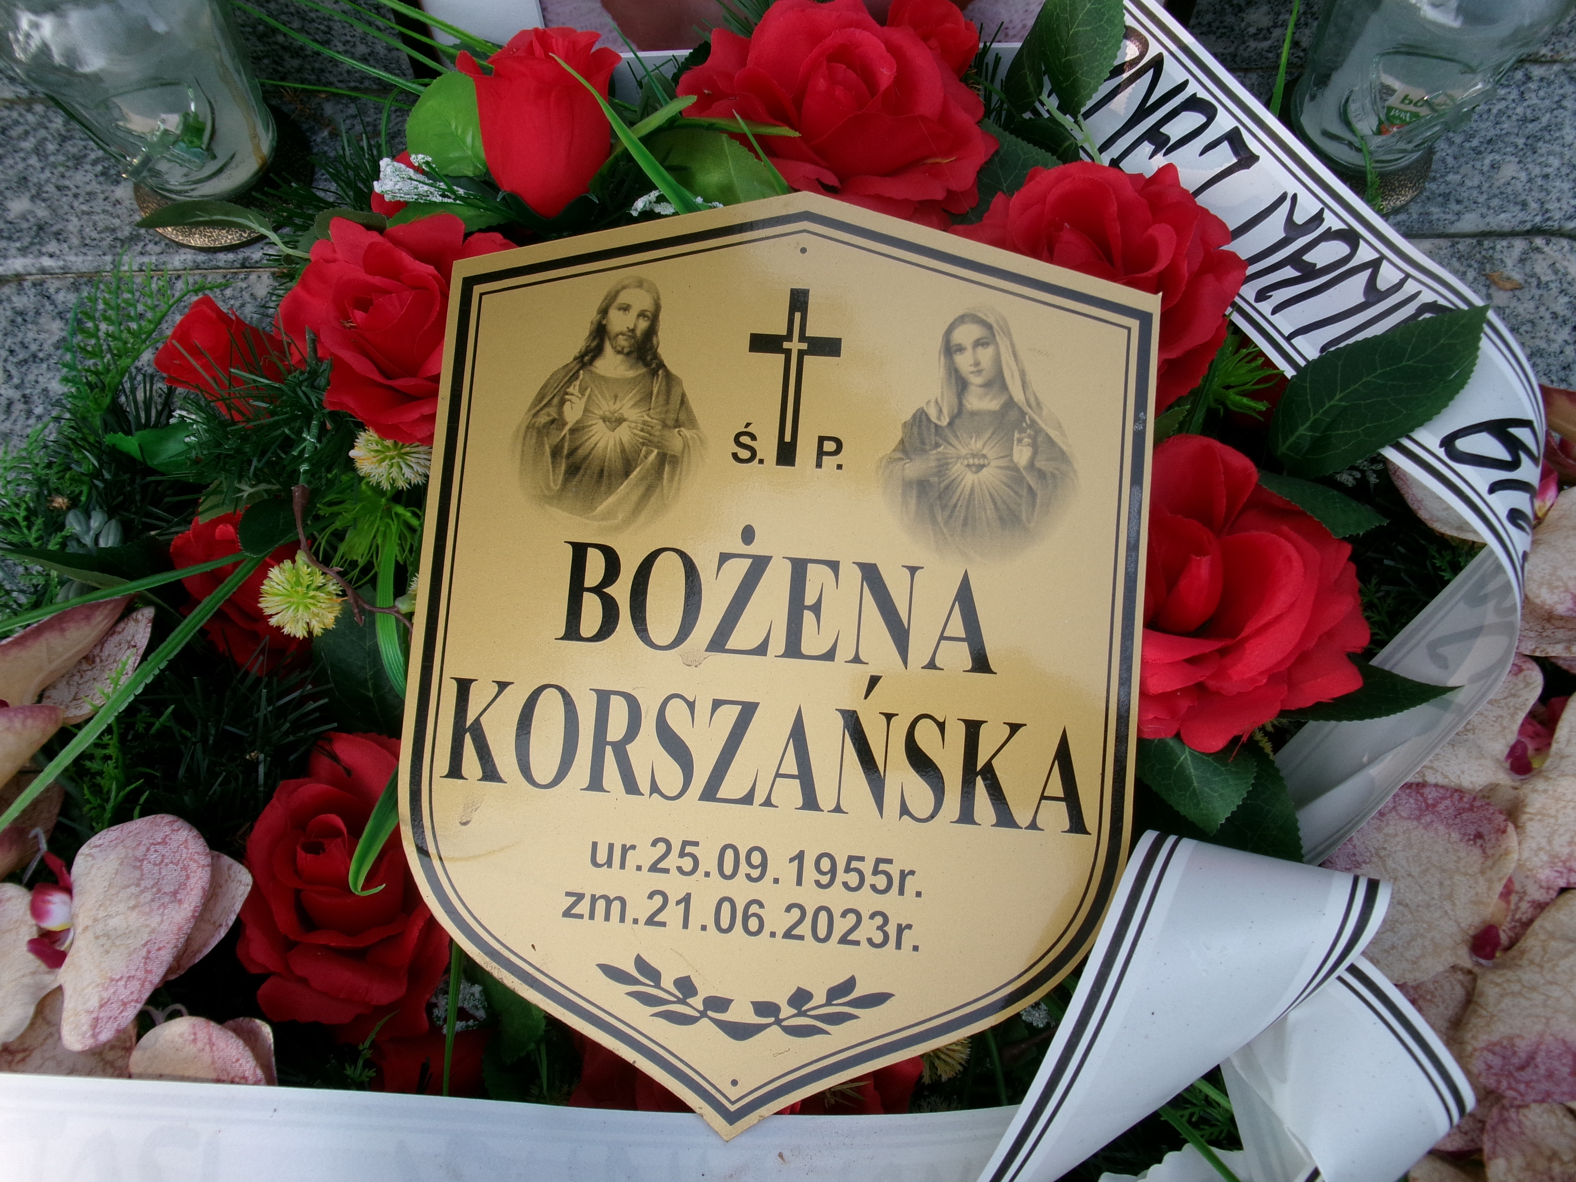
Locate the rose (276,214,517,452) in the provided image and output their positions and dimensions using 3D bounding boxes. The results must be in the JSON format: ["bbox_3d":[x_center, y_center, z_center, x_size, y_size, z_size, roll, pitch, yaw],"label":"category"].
[{"bbox_3d":[-0.140,-0.092,0.445,0.085,0.055,0.083,-3,72,11],"label":"rose"}]

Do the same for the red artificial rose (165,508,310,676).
[{"bbox_3d":[-0.183,0.001,0.425,0.049,0.037,0.053,-2,69,5],"label":"red artificial rose"}]

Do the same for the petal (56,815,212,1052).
[{"bbox_3d":[-0.182,0.095,0.355,0.042,0.018,0.068,22,90,22],"label":"petal"}]

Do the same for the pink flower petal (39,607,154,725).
[{"bbox_3d":[-0.234,0.025,0.430,0.028,0.012,0.053,43,82,8],"label":"pink flower petal"}]

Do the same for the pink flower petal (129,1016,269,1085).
[{"bbox_3d":[-0.190,0.151,0.410,0.045,0.014,0.035,0,72,0],"label":"pink flower petal"}]

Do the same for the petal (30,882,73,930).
[{"bbox_3d":[-0.209,0.090,0.362,0.014,0.014,0.013,4,37,5],"label":"petal"}]

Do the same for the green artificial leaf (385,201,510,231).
[{"bbox_3d":[-0.117,-0.129,0.443,0.048,0.009,0.025,-4,73,-1],"label":"green artificial leaf"}]

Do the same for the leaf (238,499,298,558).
[{"bbox_3d":[-0.165,-0.020,0.405,0.025,0.010,0.020,-29,66,-6],"label":"leaf"}]

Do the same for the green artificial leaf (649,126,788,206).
[{"bbox_3d":[-0.024,-0.141,0.433,0.048,0.014,0.042,-6,98,1],"label":"green artificial leaf"}]

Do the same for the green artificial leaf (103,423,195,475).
[{"bbox_3d":[-0.219,-0.048,0.440,0.038,0.011,0.024,13,59,7],"label":"green artificial leaf"}]

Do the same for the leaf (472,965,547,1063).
[{"bbox_3d":[-0.084,0.126,0.385,0.027,0.010,0.039,-14,96,7],"label":"leaf"}]

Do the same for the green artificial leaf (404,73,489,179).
[{"bbox_3d":[-0.111,-0.157,0.425,0.034,0.009,0.041,-41,84,-2],"label":"green artificial leaf"}]

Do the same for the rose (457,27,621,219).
[{"bbox_3d":[-0.080,-0.150,0.410,0.051,0.056,0.051,6,39,-4],"label":"rose"}]

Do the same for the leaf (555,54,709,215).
[{"bbox_3d":[-0.050,-0.144,0.403,0.011,0.010,0.077,-45,108,-8],"label":"leaf"}]

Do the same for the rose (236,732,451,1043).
[{"bbox_3d":[-0.148,0.100,0.430,0.081,0.060,0.100,-3,75,8],"label":"rose"}]

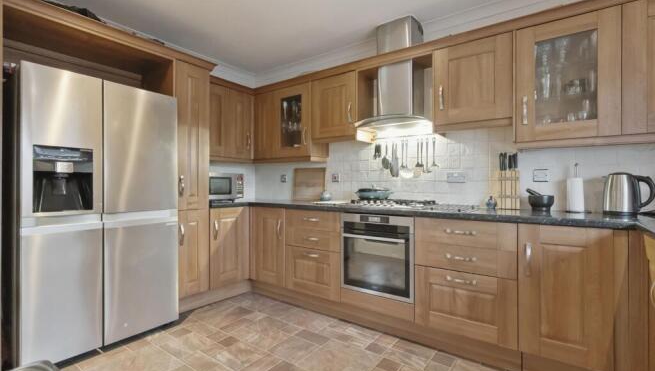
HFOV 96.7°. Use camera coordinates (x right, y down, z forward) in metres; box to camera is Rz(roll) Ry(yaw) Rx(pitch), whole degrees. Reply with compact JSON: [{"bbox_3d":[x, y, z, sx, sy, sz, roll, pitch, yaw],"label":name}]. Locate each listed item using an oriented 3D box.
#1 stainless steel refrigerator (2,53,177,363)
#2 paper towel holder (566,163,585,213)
[{"bbox_3d":[-1.748,0.208,2.190,0.750,1.800,0.890,0,0,37],"label":"stainless steel refrigerator"},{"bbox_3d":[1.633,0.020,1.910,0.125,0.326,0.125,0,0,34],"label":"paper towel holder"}]

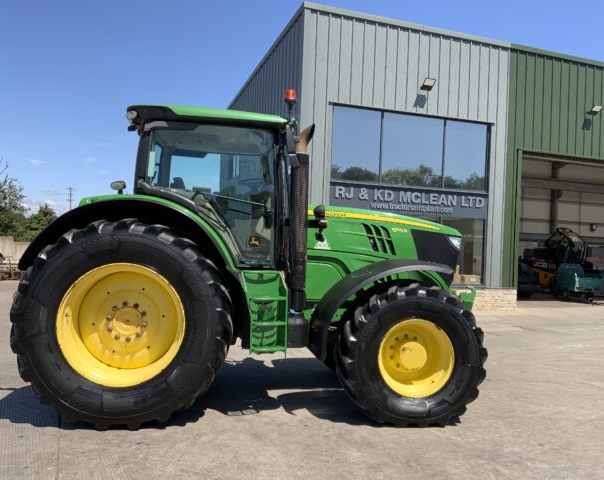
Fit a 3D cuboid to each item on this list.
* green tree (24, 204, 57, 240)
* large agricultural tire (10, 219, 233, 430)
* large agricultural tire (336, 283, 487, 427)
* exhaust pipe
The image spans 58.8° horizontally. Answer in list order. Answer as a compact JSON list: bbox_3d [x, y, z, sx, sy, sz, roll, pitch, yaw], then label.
[{"bbox_3d":[-15.400,-0.450,32.000,2.600,3.500,2.500,3,-1,-27],"label":"green tree"},{"bbox_3d":[-1.657,0.762,5.060,1.920,1.900,0.660,3,-1,-9],"label":"large agricultural tire"},{"bbox_3d":[1.107,1.175,5.530,1.460,1.440,0.550,3,-1,-8],"label":"large agricultural tire"},{"bbox_3d":[-0.010,-0.045,5.520,0.270,2.330,0.220,3,-1,-9],"label":"exhaust pipe"}]

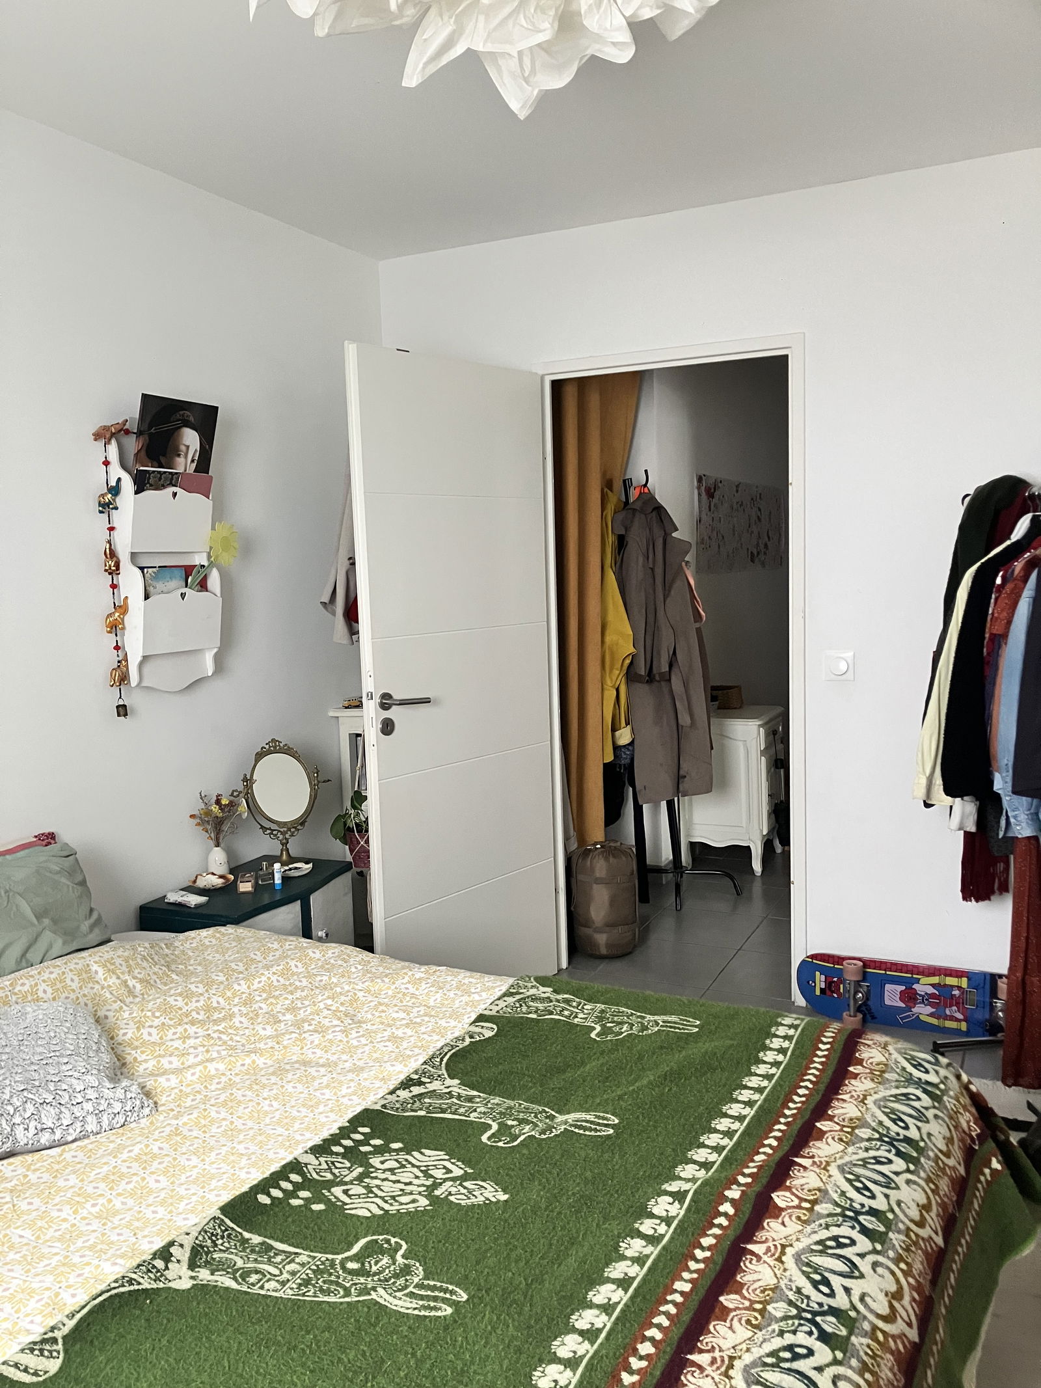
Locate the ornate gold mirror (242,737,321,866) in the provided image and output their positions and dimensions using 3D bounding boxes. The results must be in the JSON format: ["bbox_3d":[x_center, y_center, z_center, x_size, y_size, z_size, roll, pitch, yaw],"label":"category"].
[{"bbox_3d":[-0.696,0.323,3.272,0.228,0.372,0.115,-4,7,-19],"label":"ornate gold mirror"}]

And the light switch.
[{"bbox_3d":[0.961,-0.084,3.381,0.086,0.086,0.024,1,8,26],"label":"light switch"}]

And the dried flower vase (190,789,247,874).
[{"bbox_3d":[-0.850,0.400,3.144,0.160,0.258,0.140,-5,7,-24],"label":"dried flower vase"}]

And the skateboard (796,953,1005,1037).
[{"bbox_3d":[1.216,0.907,3.325,0.790,0.205,0.135,1,8,26],"label":"skateboard"}]

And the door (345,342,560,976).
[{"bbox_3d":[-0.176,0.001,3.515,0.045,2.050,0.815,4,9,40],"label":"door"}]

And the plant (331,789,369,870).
[{"bbox_3d":[-0.489,0.428,3.528,0.200,0.250,0.180,-3,7,-13],"label":"plant"}]

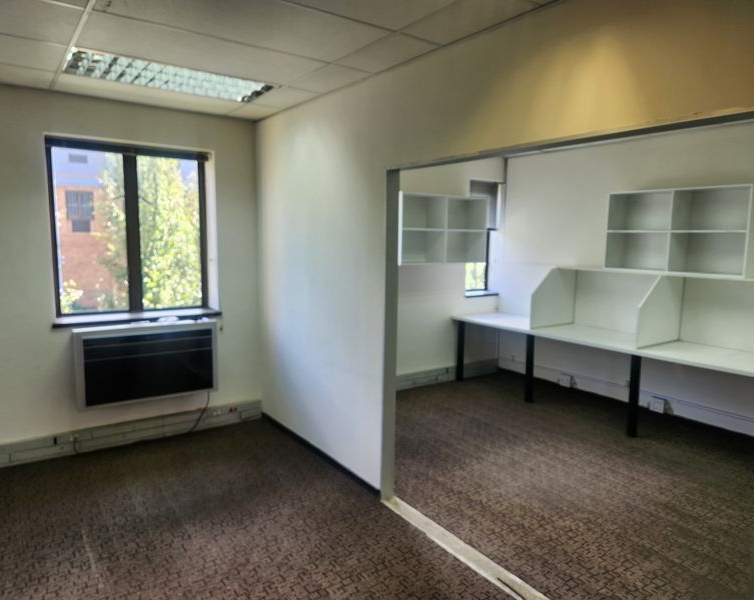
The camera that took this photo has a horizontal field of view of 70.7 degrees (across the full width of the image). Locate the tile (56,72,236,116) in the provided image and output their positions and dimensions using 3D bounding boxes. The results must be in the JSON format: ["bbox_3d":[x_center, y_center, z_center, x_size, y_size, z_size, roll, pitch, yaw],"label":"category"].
[{"bbox_3d":[-1.593,-1.454,3.765,1.200,0.025,0.492,-4,9,-36],"label":"tile"}]

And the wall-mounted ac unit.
[{"bbox_3d":[-1.753,0.470,4.118,1.009,0.568,0.145,-4,9,-36],"label":"wall-mounted ac unit"}]

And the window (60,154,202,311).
[{"bbox_3d":[-1.911,-0.541,4.204,1.150,1.285,0.090,-4,9,-36],"label":"window"}]

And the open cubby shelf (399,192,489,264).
[{"bbox_3d":[0.602,-0.720,5.512,1.210,0.687,0.350,-4,9,-36],"label":"open cubby shelf"}]

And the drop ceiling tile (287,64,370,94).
[{"bbox_3d":[-0.324,-1.385,3.326,0.314,0.025,0.600,-4,9,-36],"label":"drop ceiling tile"}]

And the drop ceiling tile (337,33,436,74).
[{"bbox_3d":[0.032,-1.323,2.847,0.314,0.025,0.600,-4,9,-36],"label":"drop ceiling tile"}]

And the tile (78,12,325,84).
[{"bbox_3d":[-0.933,-1.338,2.879,1.200,0.025,0.600,-4,9,-36],"label":"tile"}]

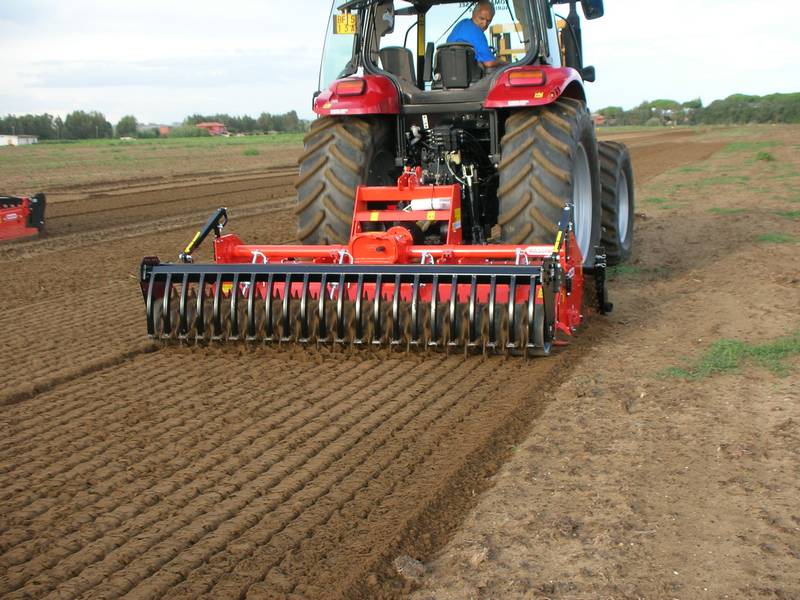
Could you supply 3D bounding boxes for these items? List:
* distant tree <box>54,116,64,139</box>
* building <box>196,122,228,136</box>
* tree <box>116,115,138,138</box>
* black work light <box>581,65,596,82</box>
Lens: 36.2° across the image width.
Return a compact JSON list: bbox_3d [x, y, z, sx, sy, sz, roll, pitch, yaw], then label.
[{"bbox_3d":[-102.853,-52.106,370.000,3.200,6.700,3.200,-4,8,-16],"label":"distant tree"},{"bbox_3d":[-61.556,-55.678,400.000,11.000,4.700,9.000,-3,8,-9],"label":"building"},{"bbox_3d":[-77.863,-49.575,350.000,6.200,6.900,6.200,-3,8,-13],"label":"tree"},{"bbox_3d":[1.898,-2.293,12.400,0.180,0.200,0.120,1,8,17],"label":"black work light"}]

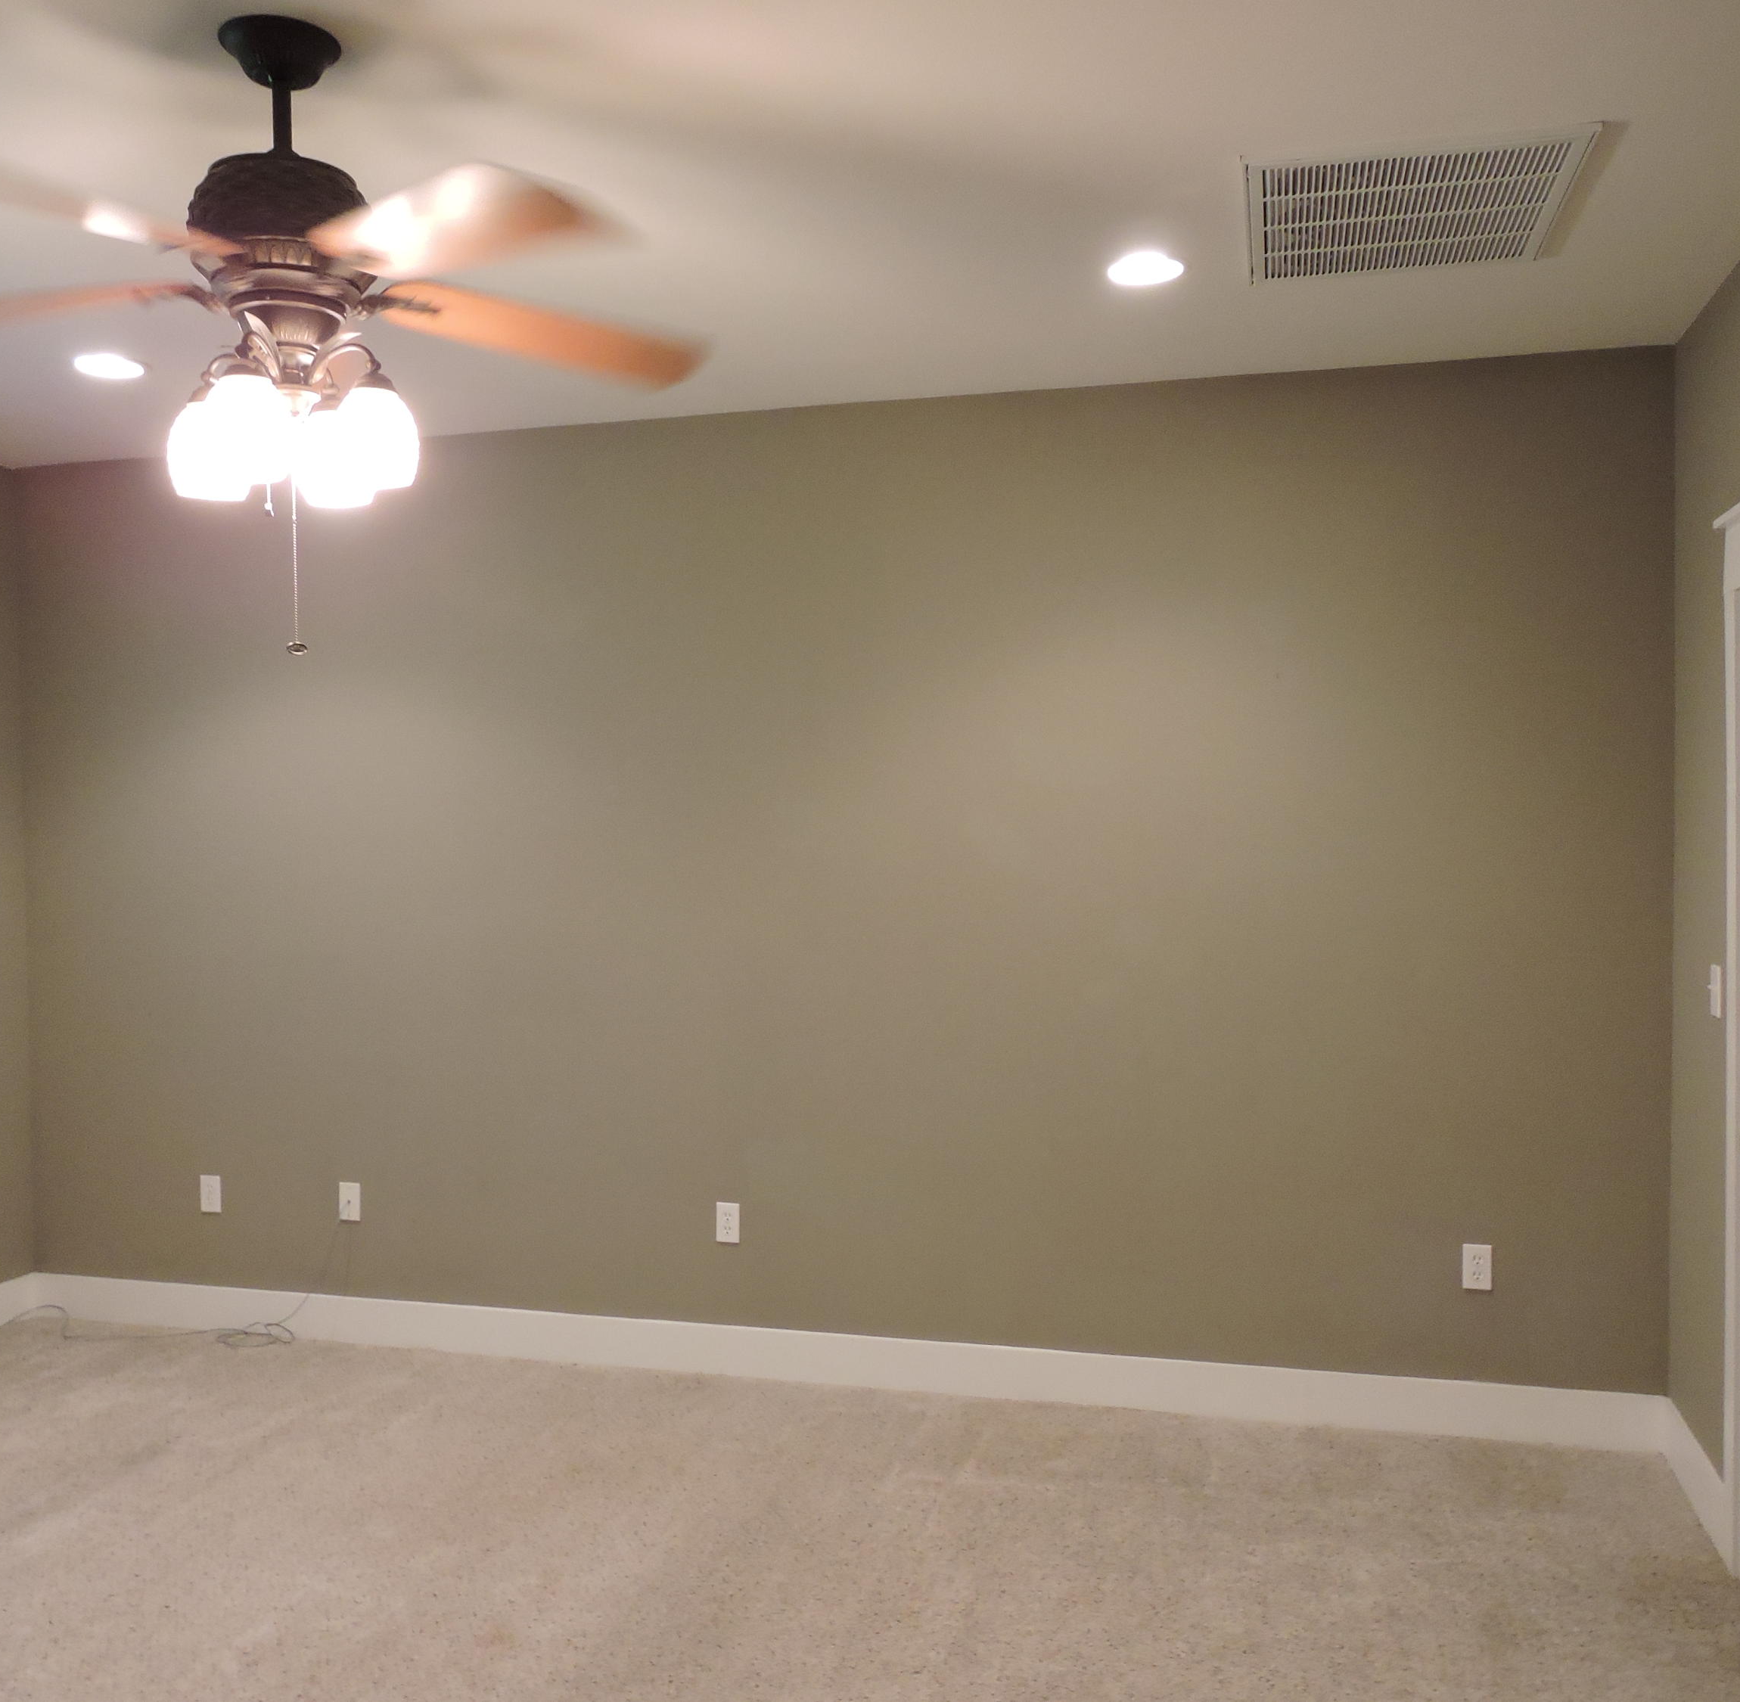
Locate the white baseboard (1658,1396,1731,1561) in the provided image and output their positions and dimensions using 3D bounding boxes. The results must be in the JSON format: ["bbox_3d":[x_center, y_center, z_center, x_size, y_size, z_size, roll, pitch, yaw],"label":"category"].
[{"bbox_3d":[1.917,1.434,3.669,0.016,0.147,0.525,0,1,15],"label":"white baseboard"}]

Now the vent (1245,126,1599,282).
[{"bbox_3d":[1.025,-1.219,3.013,0.585,0.025,0.690,0,1,15],"label":"vent"}]

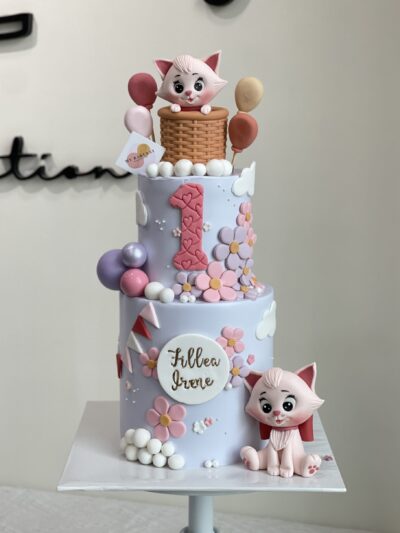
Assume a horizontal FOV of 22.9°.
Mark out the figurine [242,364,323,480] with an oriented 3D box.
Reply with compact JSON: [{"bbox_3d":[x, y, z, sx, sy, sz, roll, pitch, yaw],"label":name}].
[{"bbox_3d":[0.094,0.166,1.106,0.092,0.121,0.072,4,10,21],"label":"figurine"}]

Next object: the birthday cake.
[{"bbox_3d":[0.010,-0.014,1.148,0.256,0.462,0.210,1,10,2],"label":"birthday cake"}]

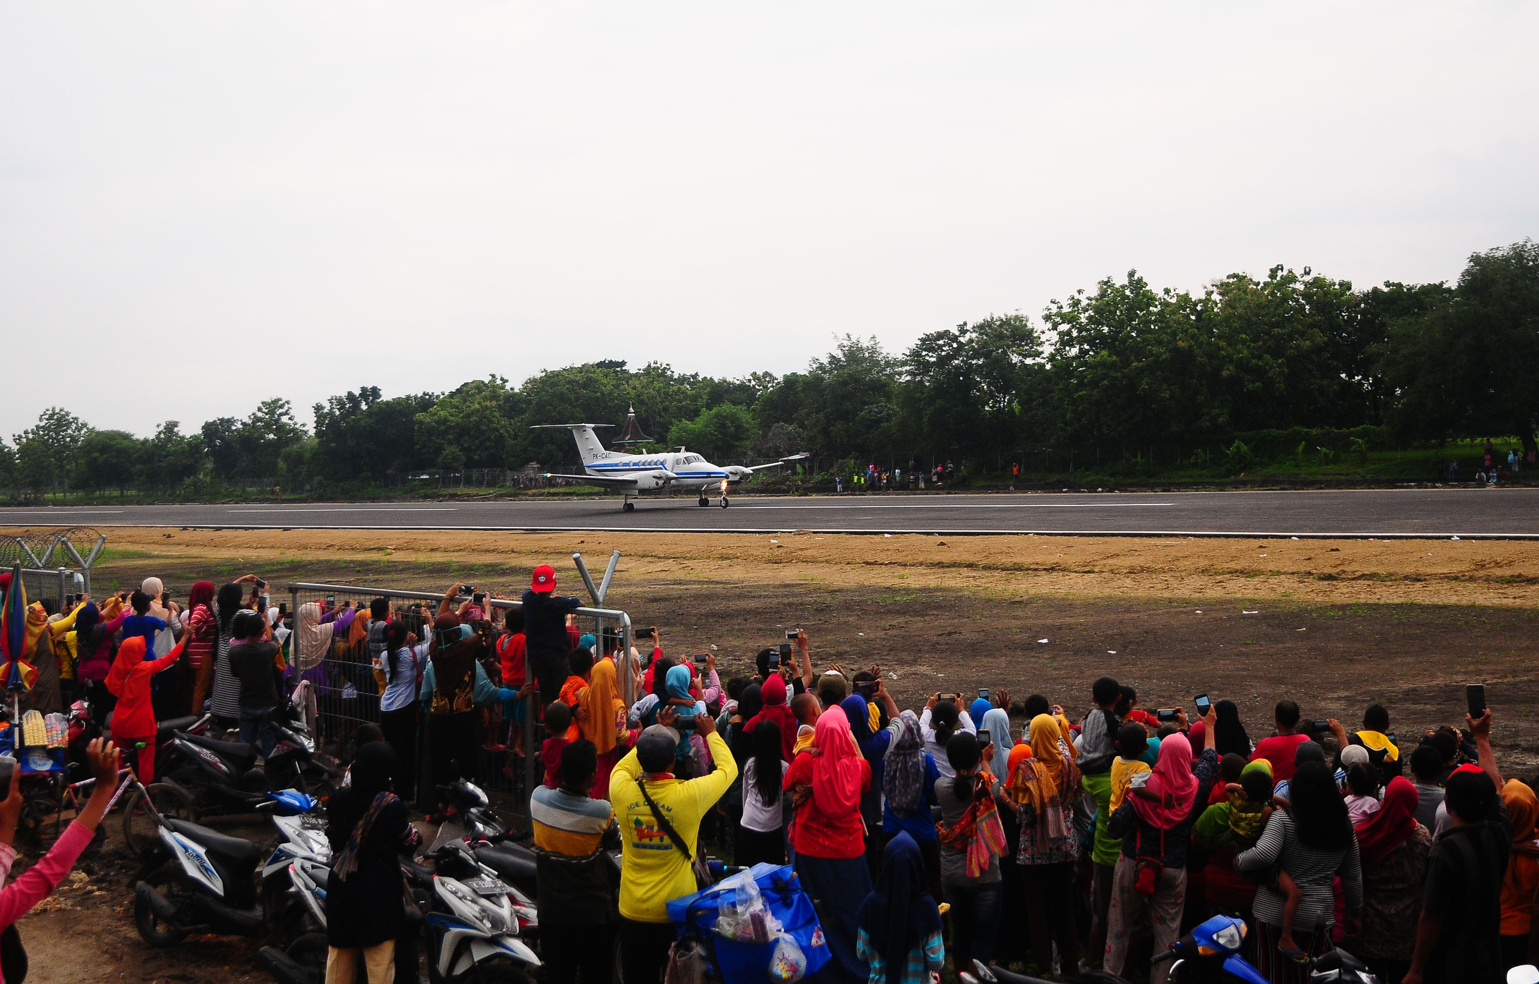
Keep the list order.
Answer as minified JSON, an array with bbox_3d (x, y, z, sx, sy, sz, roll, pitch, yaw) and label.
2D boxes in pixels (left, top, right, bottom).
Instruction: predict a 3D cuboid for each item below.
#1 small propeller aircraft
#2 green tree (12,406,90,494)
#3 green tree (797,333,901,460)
[{"bbox_3d":[-6.650,-1.410,76.000,13.300,4.550,16.600,0,3,44],"label":"small propeller aircraft"},{"bbox_3d":[-124.821,-6.900,245.000,13.000,15.600,12.500,-2,2,0],"label":"green tree"},{"bbox_3d":[8.384,-9.217,150.000,11.200,15.200,10.800,-2,2,0],"label":"green tree"}]

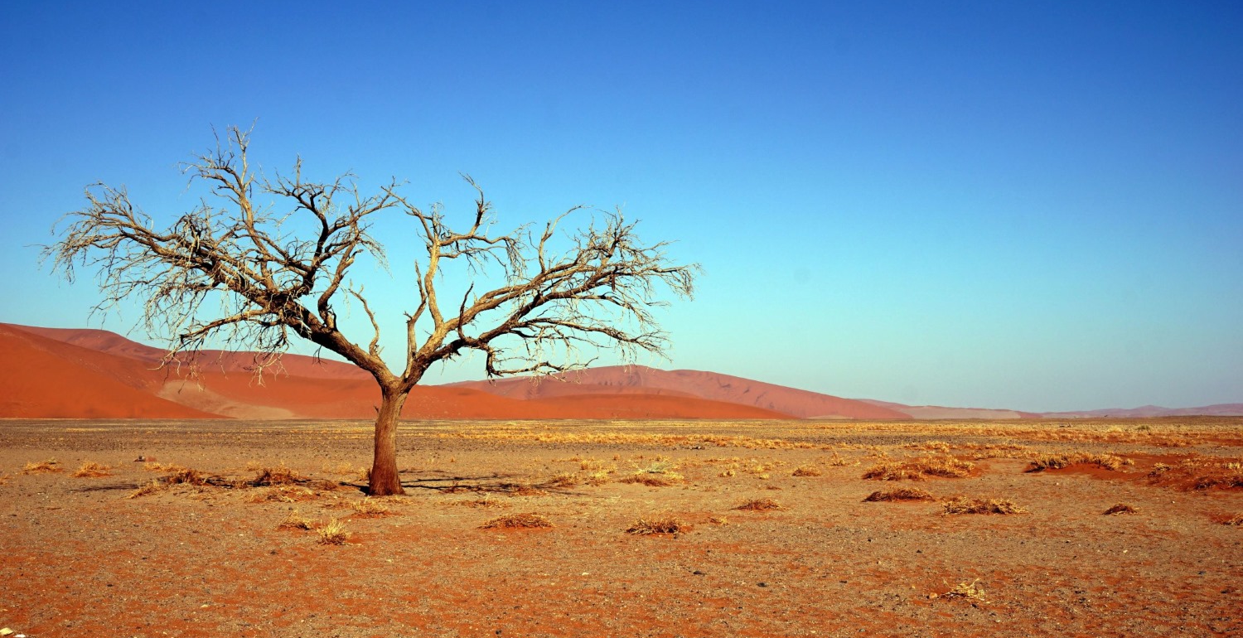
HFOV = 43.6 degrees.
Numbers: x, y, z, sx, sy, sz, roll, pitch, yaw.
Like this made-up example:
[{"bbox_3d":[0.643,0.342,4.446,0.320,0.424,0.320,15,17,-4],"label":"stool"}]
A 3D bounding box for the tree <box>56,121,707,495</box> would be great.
[{"bbox_3d":[-4.900,-0.140,30.600,12.700,7.300,9.000,0,-4,0],"label":"tree"}]

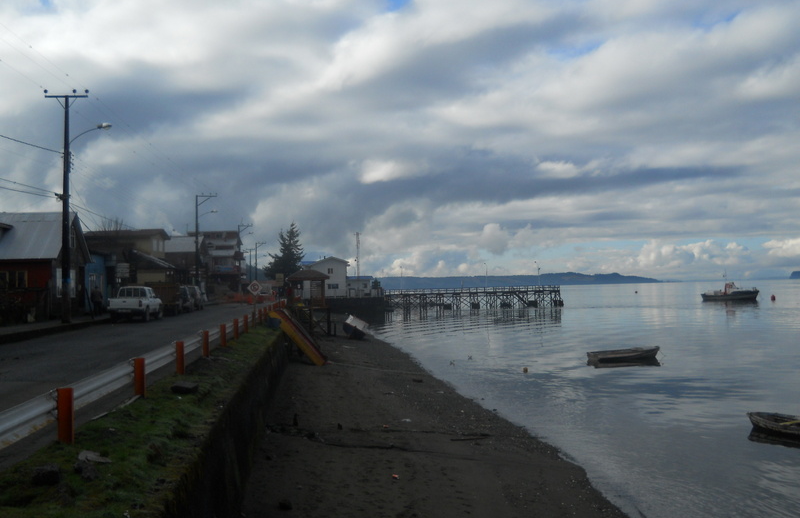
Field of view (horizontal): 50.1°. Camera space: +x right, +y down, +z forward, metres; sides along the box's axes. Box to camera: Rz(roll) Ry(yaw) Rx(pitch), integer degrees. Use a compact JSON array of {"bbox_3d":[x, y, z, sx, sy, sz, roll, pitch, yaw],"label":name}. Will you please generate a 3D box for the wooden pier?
[{"bbox_3d":[15.239,8.227,179.000,37.500,4.600,4.000,-2,-2,14],"label":"wooden pier"}]

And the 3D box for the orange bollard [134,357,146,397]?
[{"bbox_3d":[-3.581,1.632,11.800,0.150,0.540,0.130,-1,-2,-5],"label":"orange bollard"}]

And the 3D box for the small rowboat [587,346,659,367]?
[{"bbox_3d":[13.652,5.765,52.000,4.300,0.750,1.450,-1,-2,-15],"label":"small rowboat"}]

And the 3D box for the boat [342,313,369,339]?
[{"bbox_3d":[-3.986,6.175,78.000,2.000,1.650,5.800,31,-2,-4],"label":"boat"}]

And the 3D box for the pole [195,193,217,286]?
[{"bbox_3d":[-16.910,-0.855,75.000,1.850,9.800,0.380,-1,-2,-5],"label":"pole"}]

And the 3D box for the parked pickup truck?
[{"bbox_3d":[-13.274,2.246,43.068,1.720,1.660,4.850,-1,-2,-5],"label":"parked pickup truck"}]

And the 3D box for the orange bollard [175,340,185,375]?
[{"bbox_3d":[-4.006,1.802,15.600,0.150,0.620,0.130,-1,-2,-5],"label":"orange bollard"}]

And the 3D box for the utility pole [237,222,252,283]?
[{"bbox_3d":[-19.836,0.322,110.000,1.850,9.800,0.380,-1,-2,-5],"label":"utility pole"}]

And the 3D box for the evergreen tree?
[{"bbox_3d":[-20.261,0.088,150.000,7.000,13.300,7.000,-1,-2,-5],"label":"evergreen tree"}]

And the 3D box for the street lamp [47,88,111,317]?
[{"bbox_3d":[-13.960,-2.382,37.200,2.700,10.300,0.400,-1,-2,-5],"label":"street lamp"}]

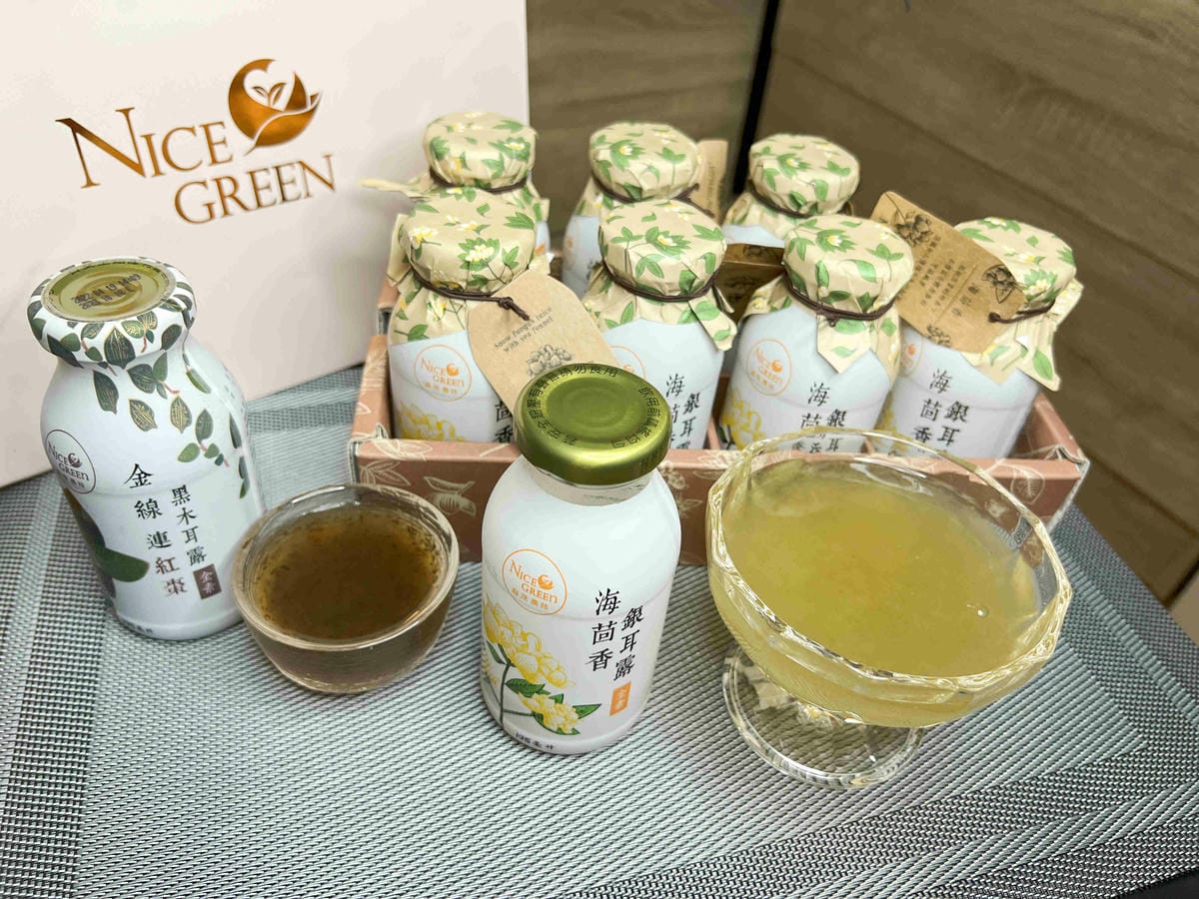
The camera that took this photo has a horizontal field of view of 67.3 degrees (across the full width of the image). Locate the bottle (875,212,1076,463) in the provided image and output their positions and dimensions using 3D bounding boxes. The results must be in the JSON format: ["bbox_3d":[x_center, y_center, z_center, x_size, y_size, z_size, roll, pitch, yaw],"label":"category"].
[{"bbox_3d":[0.141,-0.025,0.358,0.062,0.129,0.062,-20,48,-27],"label":"bottle"}]

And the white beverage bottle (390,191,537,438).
[{"bbox_3d":[-0.049,-0.030,0.338,0.062,0.126,0.062,2,41,-5],"label":"white beverage bottle"}]

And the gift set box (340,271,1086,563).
[{"bbox_3d":[0.043,-0.024,0.402,0.278,0.056,0.148,1,42,-6],"label":"gift set box"}]

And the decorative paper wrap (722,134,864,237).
[{"bbox_3d":[0.081,-0.104,0.369,0.060,0.037,0.058,1,42,-6],"label":"decorative paper wrap"}]

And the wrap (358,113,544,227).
[{"bbox_3d":[-0.057,-0.111,0.360,0.073,0.037,0.058,1,42,-6],"label":"wrap"}]

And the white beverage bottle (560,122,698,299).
[{"bbox_3d":[0.013,-0.073,0.397,0.062,0.129,0.062,30,47,25],"label":"white beverage bottle"}]

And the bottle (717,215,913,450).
[{"bbox_3d":[0.081,-0.024,0.349,0.062,0.129,0.062,19,43,14],"label":"bottle"}]

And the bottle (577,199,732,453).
[{"bbox_3d":[0.017,-0.030,0.351,0.062,0.126,0.062,2,41,-5],"label":"bottle"}]

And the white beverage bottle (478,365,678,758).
[{"bbox_3d":[-0.006,0.035,0.274,0.059,0.125,0.059,6,41,-1],"label":"white beverage bottle"}]

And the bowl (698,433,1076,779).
[{"bbox_3d":[0.083,0.056,0.294,0.107,0.081,0.107,4,41,-3],"label":"bowl"}]

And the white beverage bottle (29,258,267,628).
[{"bbox_3d":[-0.144,0.002,0.295,0.059,0.125,0.059,-17,46,-25],"label":"white beverage bottle"}]

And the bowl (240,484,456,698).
[{"bbox_3d":[-0.087,0.051,0.318,0.073,0.038,0.073,1,42,-6],"label":"bowl"}]

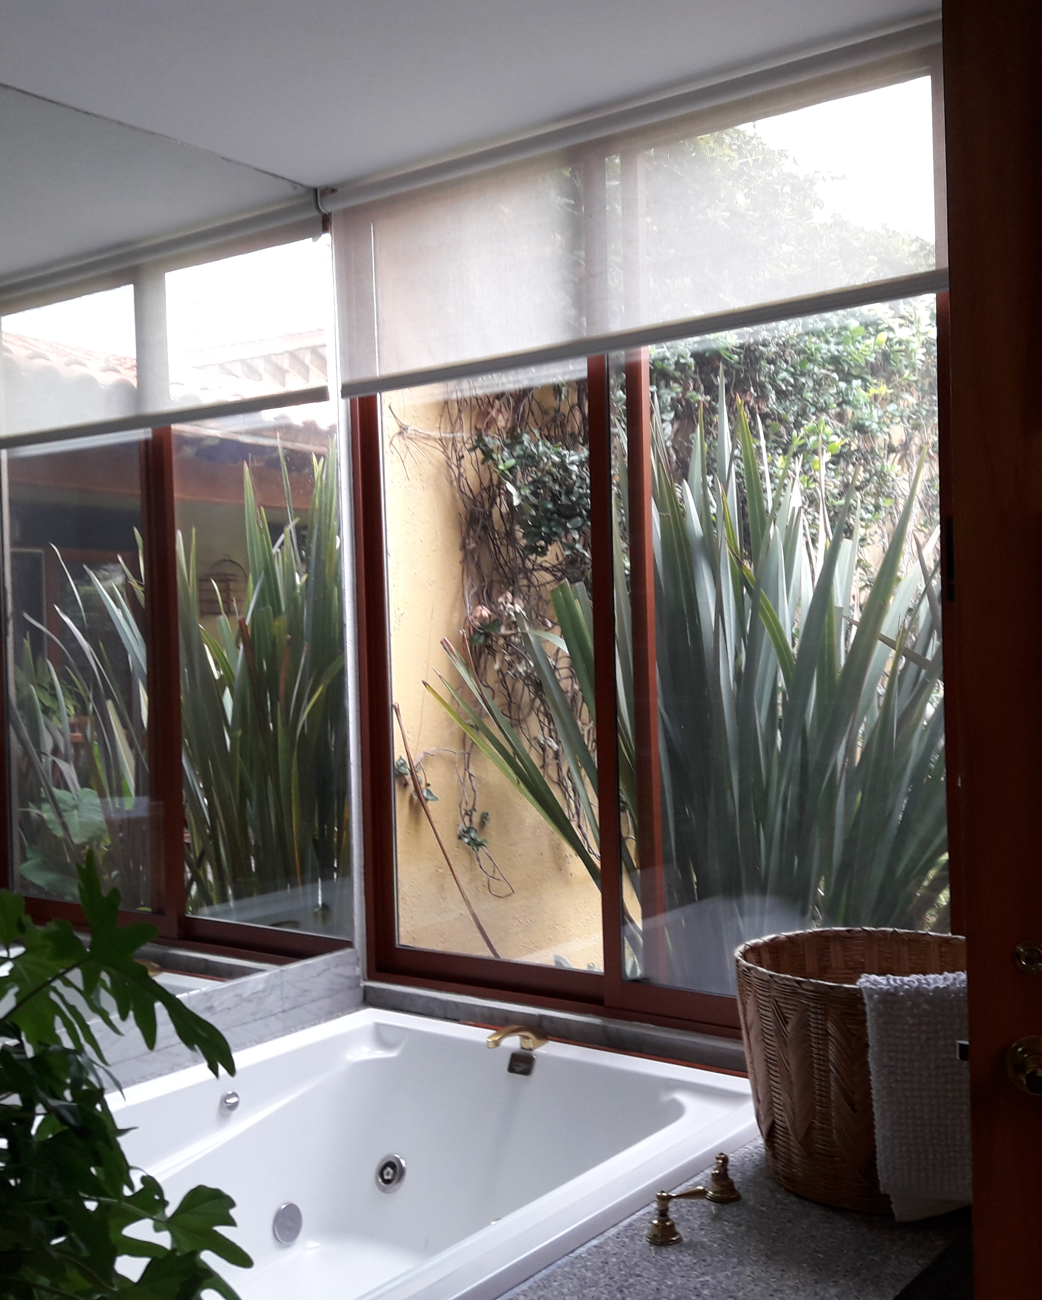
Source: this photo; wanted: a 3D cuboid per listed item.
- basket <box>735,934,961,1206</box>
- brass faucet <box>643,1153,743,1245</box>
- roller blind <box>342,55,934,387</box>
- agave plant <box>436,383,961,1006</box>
[{"bbox_3d":[0.604,0.695,2.375,0.466,0.361,0.466,-1,0,36],"label":"basket"},{"bbox_3d":[0.282,0.847,2.182,0.088,0.077,0.247,-1,0,36],"label":"brass faucet"},{"bbox_3d":[0.184,-0.897,3.012,1.627,0.520,0.073,-1,0,36],"label":"roller blind"},{"bbox_3d":[0.614,0.168,3.640,1.492,1.695,1.186,-1,0,36],"label":"agave plant"}]

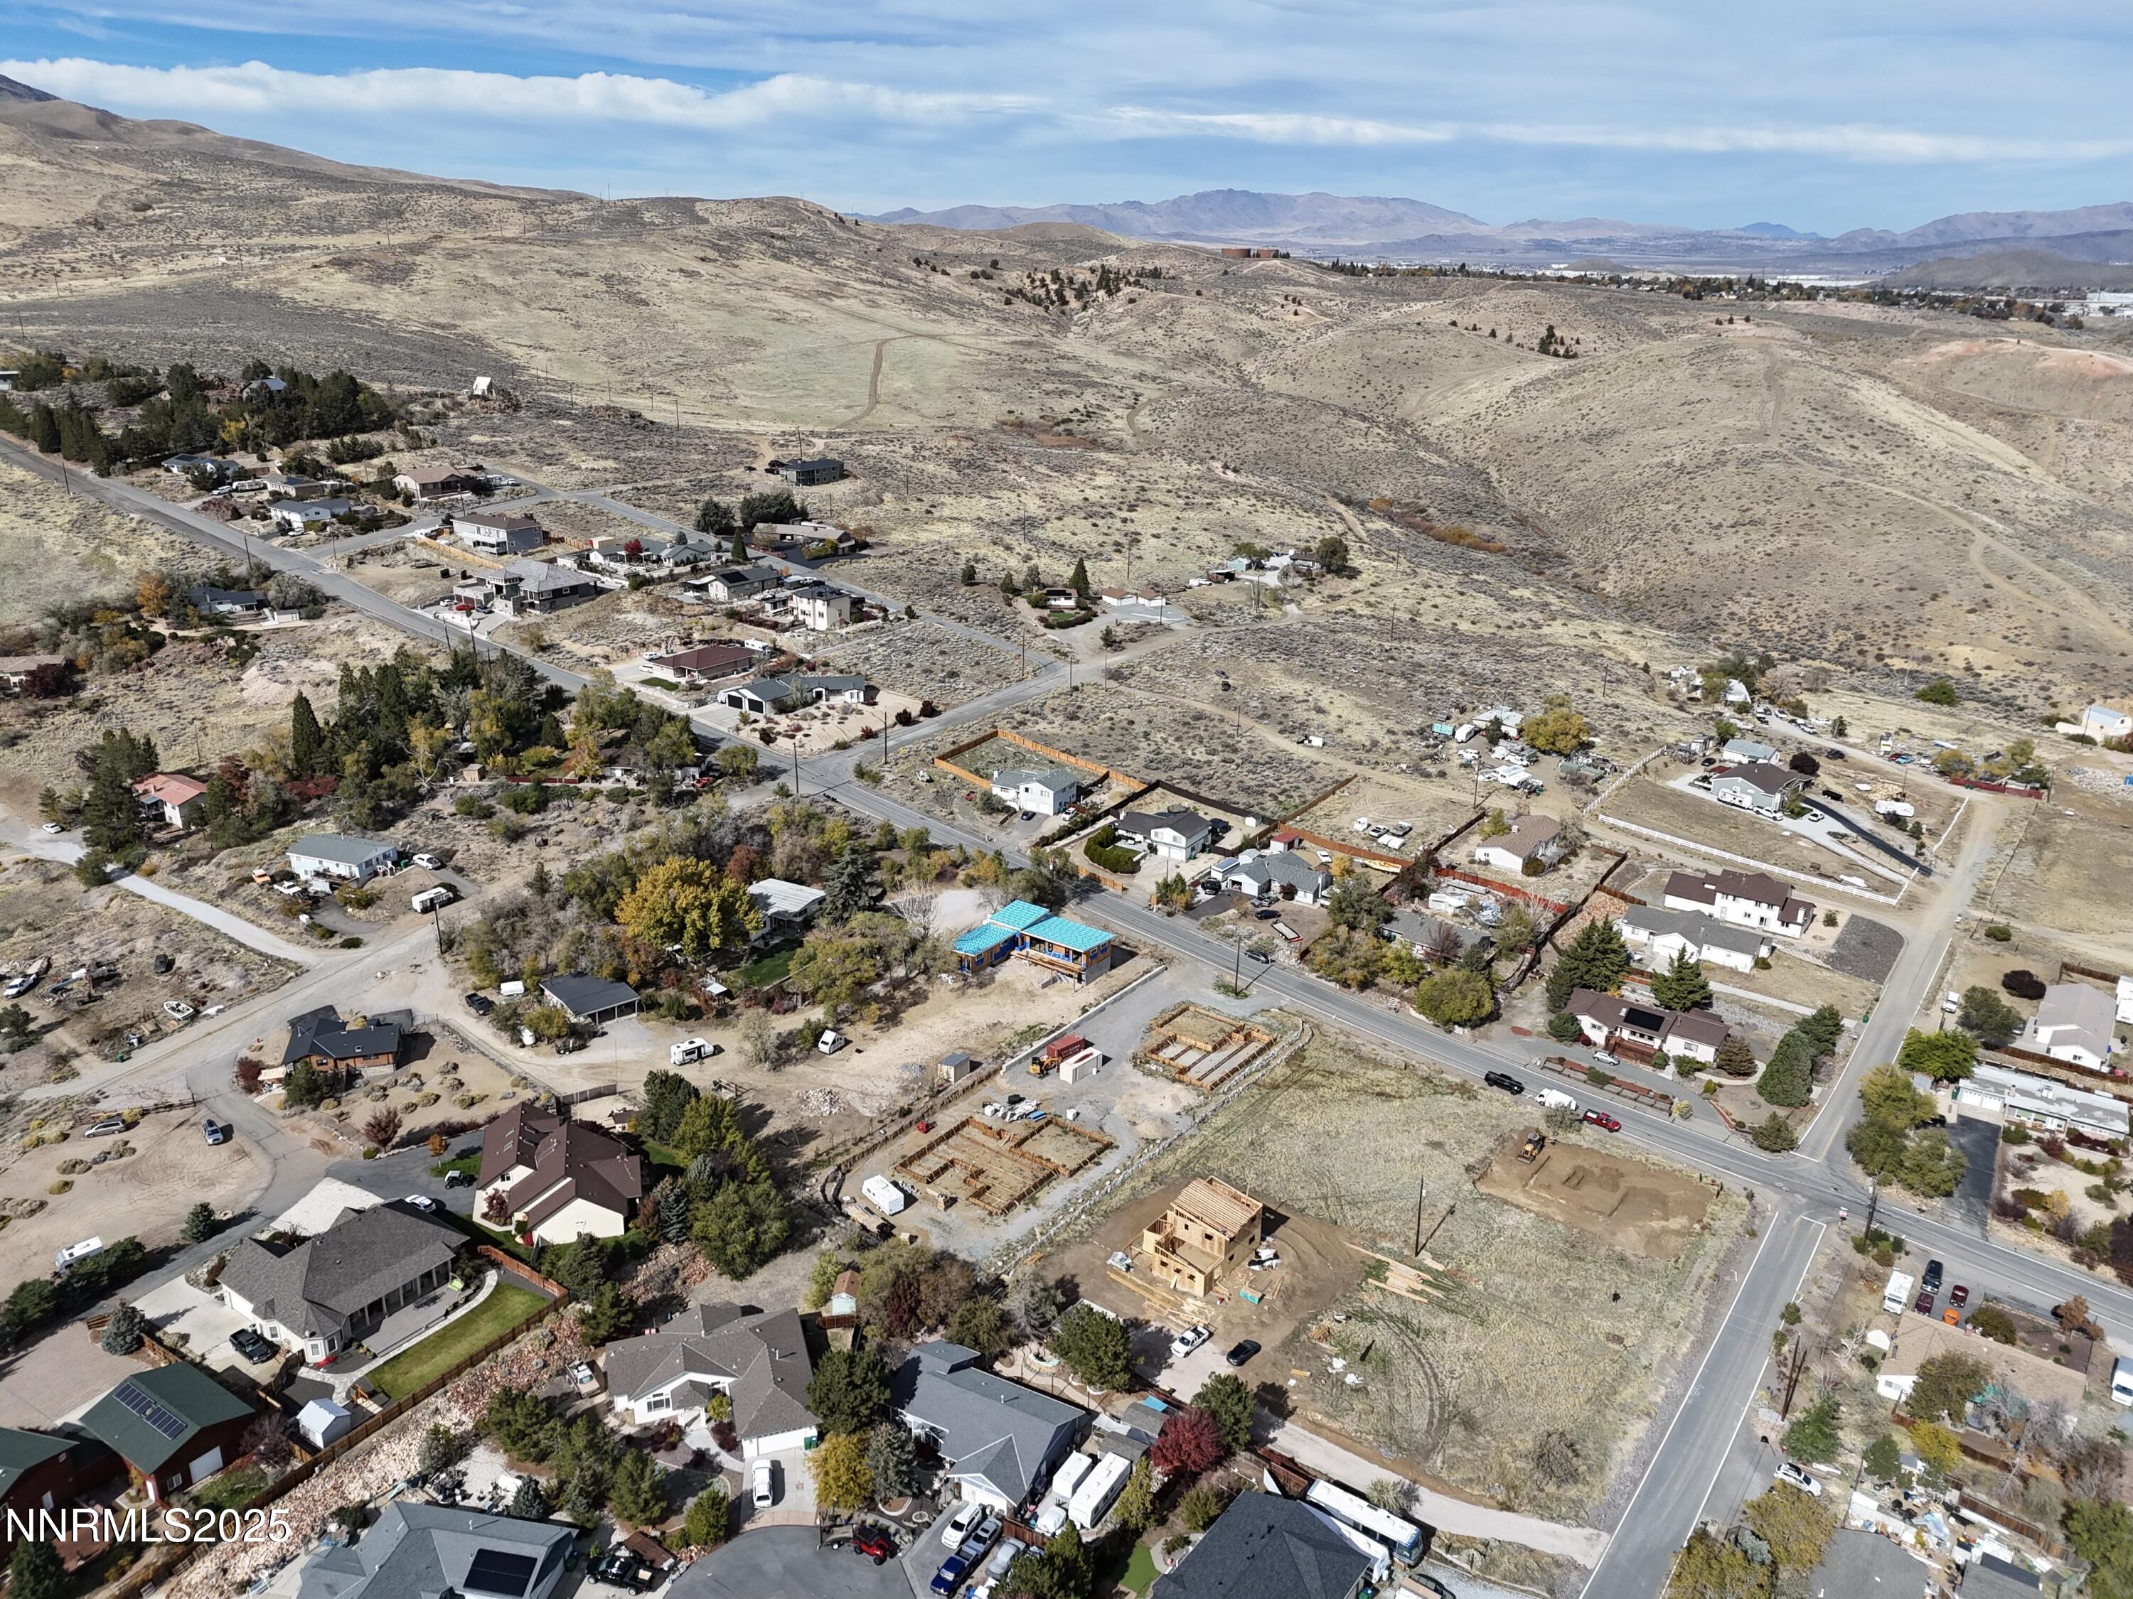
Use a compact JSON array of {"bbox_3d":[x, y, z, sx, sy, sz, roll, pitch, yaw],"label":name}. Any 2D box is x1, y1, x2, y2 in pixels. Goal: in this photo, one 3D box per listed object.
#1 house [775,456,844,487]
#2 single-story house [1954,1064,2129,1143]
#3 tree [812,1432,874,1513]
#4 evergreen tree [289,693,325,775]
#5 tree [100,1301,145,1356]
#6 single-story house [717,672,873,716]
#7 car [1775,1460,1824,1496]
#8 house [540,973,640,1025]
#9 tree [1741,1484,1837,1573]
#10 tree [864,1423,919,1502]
[{"bbox_3d":[-86.480,-110.700,500.000,15.000,8.000,16.000,17,26,35],"label":"house"},{"bbox_3d":[154.660,47.860,234.280,22.900,3.600,10.500,14,25,32],"label":"single-story house"},{"bbox_3d":[-21.750,64.760,142.640,6.000,8.200,6.000,0,21,0],"label":"tree"},{"bbox_3d":[-153.117,-13.263,298.008,6.500,17.500,6.500,0,21,0],"label":"evergreen tree"},{"bbox_3d":[-100.830,56.110,157.650,4.300,5.800,4.300,0,21,0],"label":"tree"},{"bbox_3d":[-62.537,-24.647,337.062,33.330,5.100,17.740,1,21,4],"label":"single-story house"},{"bbox_3d":[77.660,72.090,157.000,4.400,1.550,1.780,16,26,35],"label":"car"},{"bbox_3d":[-75.338,30.894,234.254,10.620,4.130,14.170,-15,26,-35],"label":"house"},{"bbox_3d":[73.920,74.600,151.340,8.900,7.500,8.900,13,25,30],"label":"tree"},{"bbox_3d":[-17.313,64.630,145.338,5.060,8.640,5.060,-3,20,-8],"label":"tree"}]

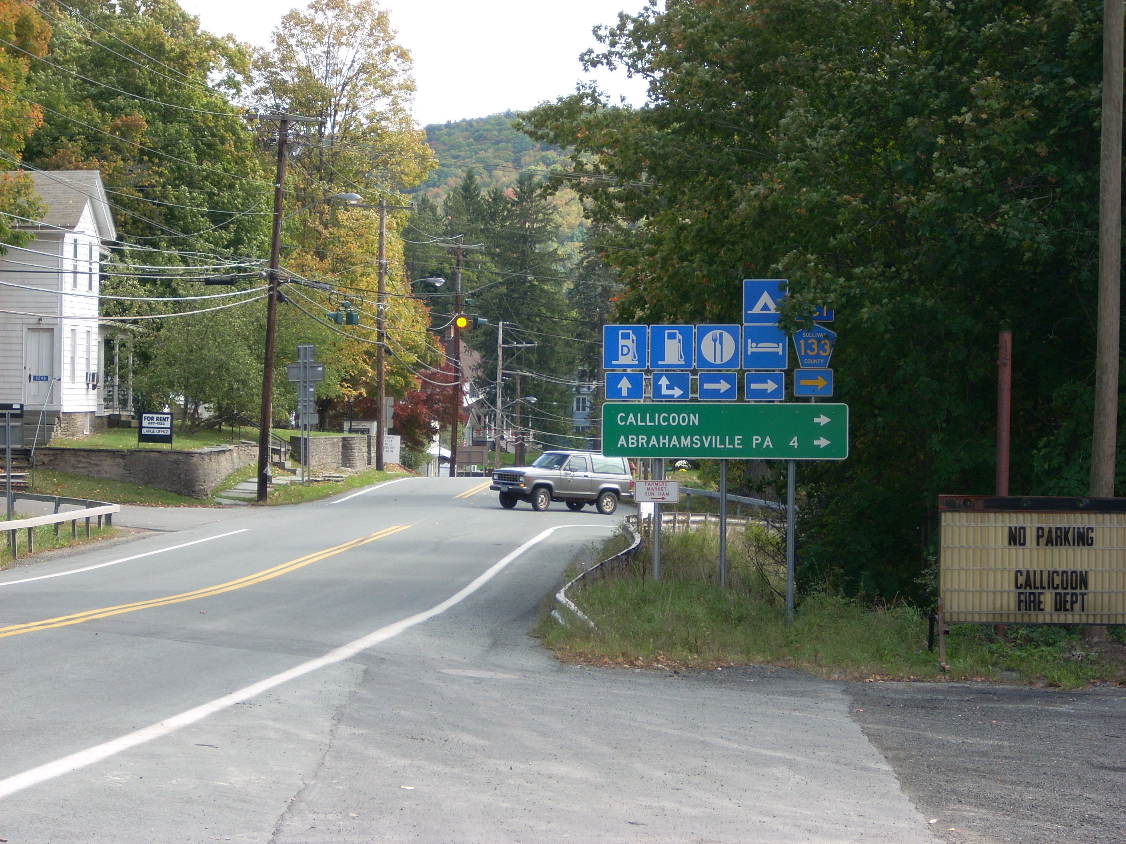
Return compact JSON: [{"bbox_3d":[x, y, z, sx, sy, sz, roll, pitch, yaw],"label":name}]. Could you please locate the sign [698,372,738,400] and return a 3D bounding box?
[{"bbox_3d":[2.116,-0.490,49.849,0.535,0.381,0.030,0,0,10],"label":"sign"}]

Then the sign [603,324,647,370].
[{"bbox_3d":[0.854,-1.020,49.700,0.610,0.610,0.040,0,0,3],"label":"sign"}]

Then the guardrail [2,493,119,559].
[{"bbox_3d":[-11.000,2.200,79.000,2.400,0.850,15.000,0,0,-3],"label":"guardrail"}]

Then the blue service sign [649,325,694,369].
[{"bbox_3d":[1.487,-1.026,49.955,0.610,0.610,0.030,0,0,10],"label":"blue service sign"}]

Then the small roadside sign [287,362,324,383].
[{"bbox_3d":[-8.527,-1.629,121.000,1.220,0.610,0.050,0,0,5],"label":"small roadside sign"}]

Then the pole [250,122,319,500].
[{"bbox_3d":[-8.487,-3.346,107.000,2.300,11.400,0.400,3,0,0],"label":"pole"}]

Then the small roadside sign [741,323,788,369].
[{"bbox_3d":[2.757,-1.026,49.738,0.610,0.610,0.030,0,0,10],"label":"small roadside sign"}]

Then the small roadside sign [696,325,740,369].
[{"bbox_3d":[2.125,-1.020,49.700,0.610,0.610,0.040,0,0,3],"label":"small roadside sign"}]

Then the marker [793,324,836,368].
[{"bbox_3d":[3.433,-1.036,49.621,0.610,0.615,0.030,0,0,10],"label":"marker"}]

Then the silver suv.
[{"bbox_3d":[0.030,1.700,103.600,4.000,1.720,1.730,3,0,-39],"label":"silver suv"}]

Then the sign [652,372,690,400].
[{"bbox_3d":[1.478,-0.486,49.700,0.534,0.381,0.040,0,0,3],"label":"sign"}]

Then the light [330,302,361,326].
[{"bbox_3d":[-6.348,-3.148,106.000,0.850,0.690,0.600,0,0,22],"label":"light"}]

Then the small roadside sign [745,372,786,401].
[{"bbox_3d":[2.759,-0.486,49.700,0.534,0.381,0.040,0,0,3],"label":"small roadside sign"}]

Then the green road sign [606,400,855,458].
[{"bbox_3d":[2.210,0.124,49.500,3.360,0.765,0.050,0,0,5],"label":"green road sign"}]

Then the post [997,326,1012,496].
[{"bbox_3d":[5.435,0.793,45.000,0.155,3.850,0.155,1,0,0],"label":"post"}]

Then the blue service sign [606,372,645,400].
[{"bbox_3d":[0.848,-0.493,49.800,0.535,0.382,0.040,0,0,6],"label":"blue service sign"}]

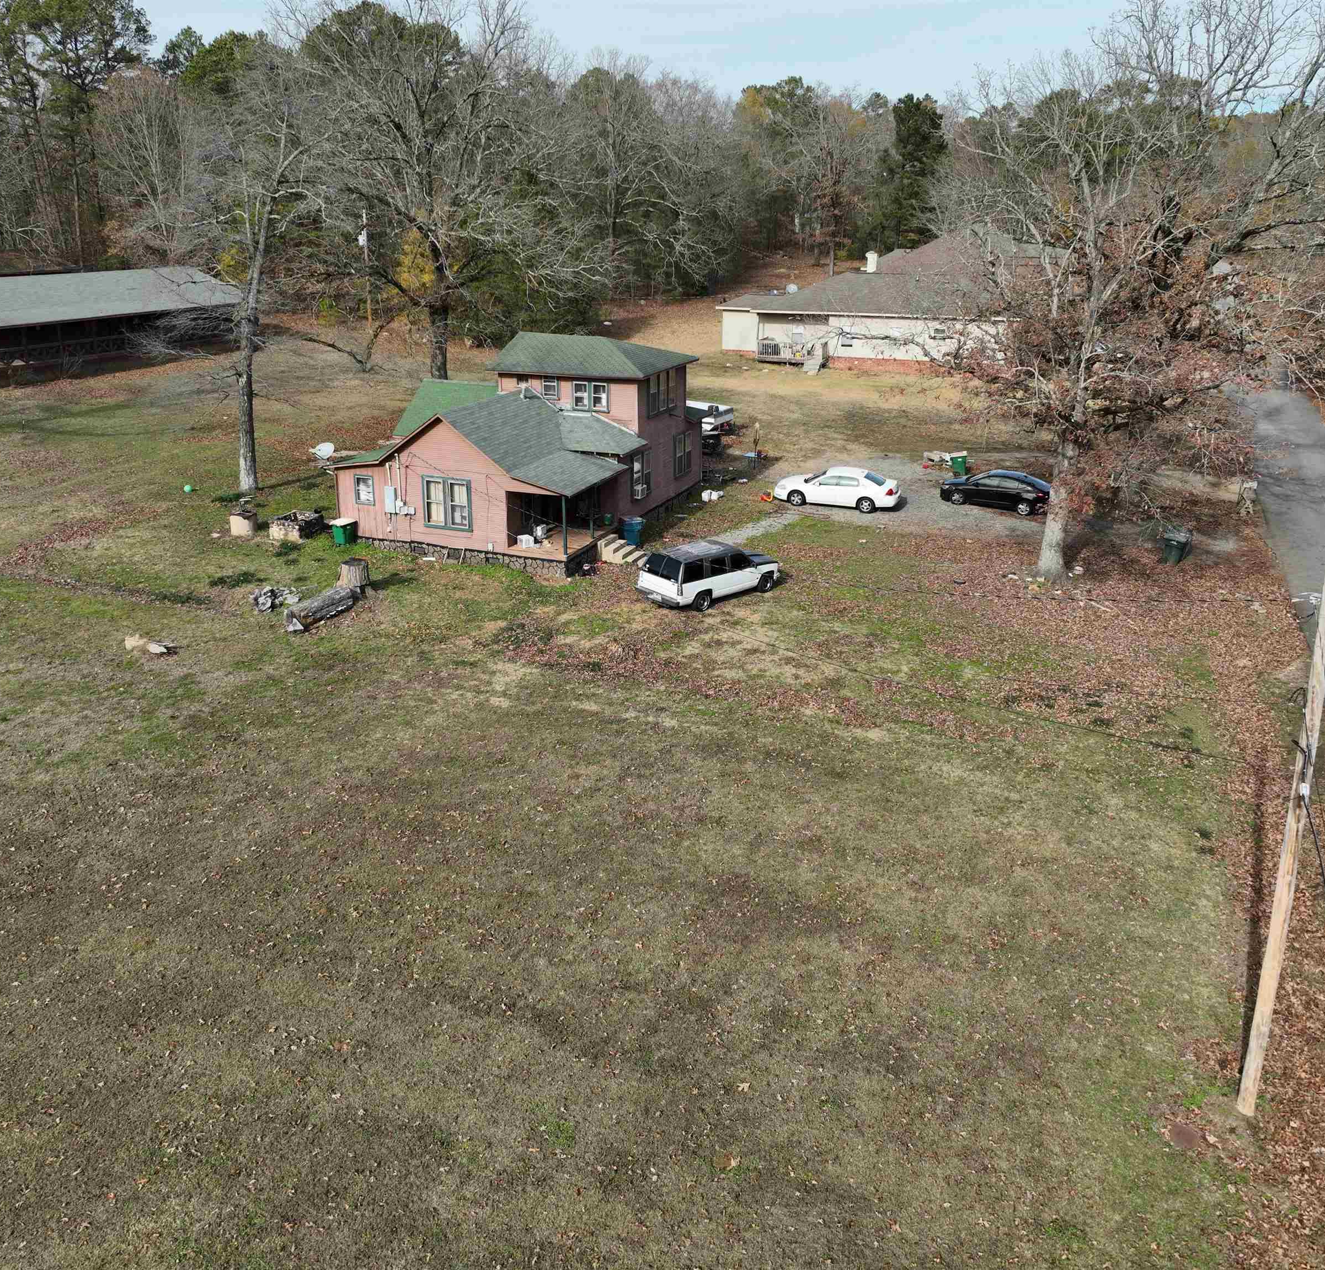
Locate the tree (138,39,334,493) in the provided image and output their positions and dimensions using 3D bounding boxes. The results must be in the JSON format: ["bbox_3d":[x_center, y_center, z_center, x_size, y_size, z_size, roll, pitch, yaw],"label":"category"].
[{"bbox_3d":[-16.700,-14.258,47.187,8.200,17.400,8.000,0,20,0],"label":"tree"}]

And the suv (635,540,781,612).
[{"bbox_3d":[1.697,-2.177,39.439,5.100,1.820,1.950,-18,27,-39],"label":"suv"}]

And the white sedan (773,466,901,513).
[{"bbox_3d":[7.179,-6.053,48.374,5.080,1.480,1.850,6,21,15],"label":"white sedan"}]

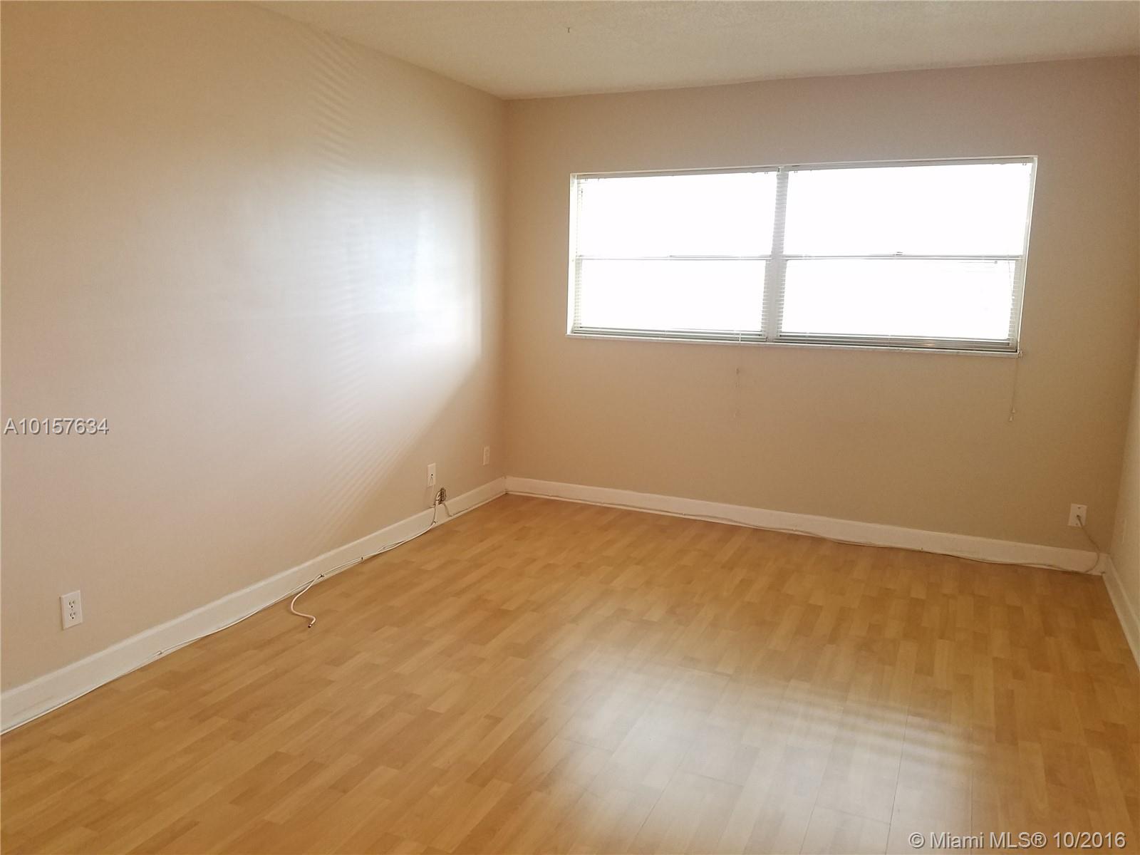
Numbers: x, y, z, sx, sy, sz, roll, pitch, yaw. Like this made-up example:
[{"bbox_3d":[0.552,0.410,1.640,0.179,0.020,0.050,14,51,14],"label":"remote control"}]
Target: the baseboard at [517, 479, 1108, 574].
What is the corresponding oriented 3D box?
[{"bbox_3d":[1.104,0.521,4.895,3.350,0.120,0.016,6,12,24],"label":"baseboard"}]

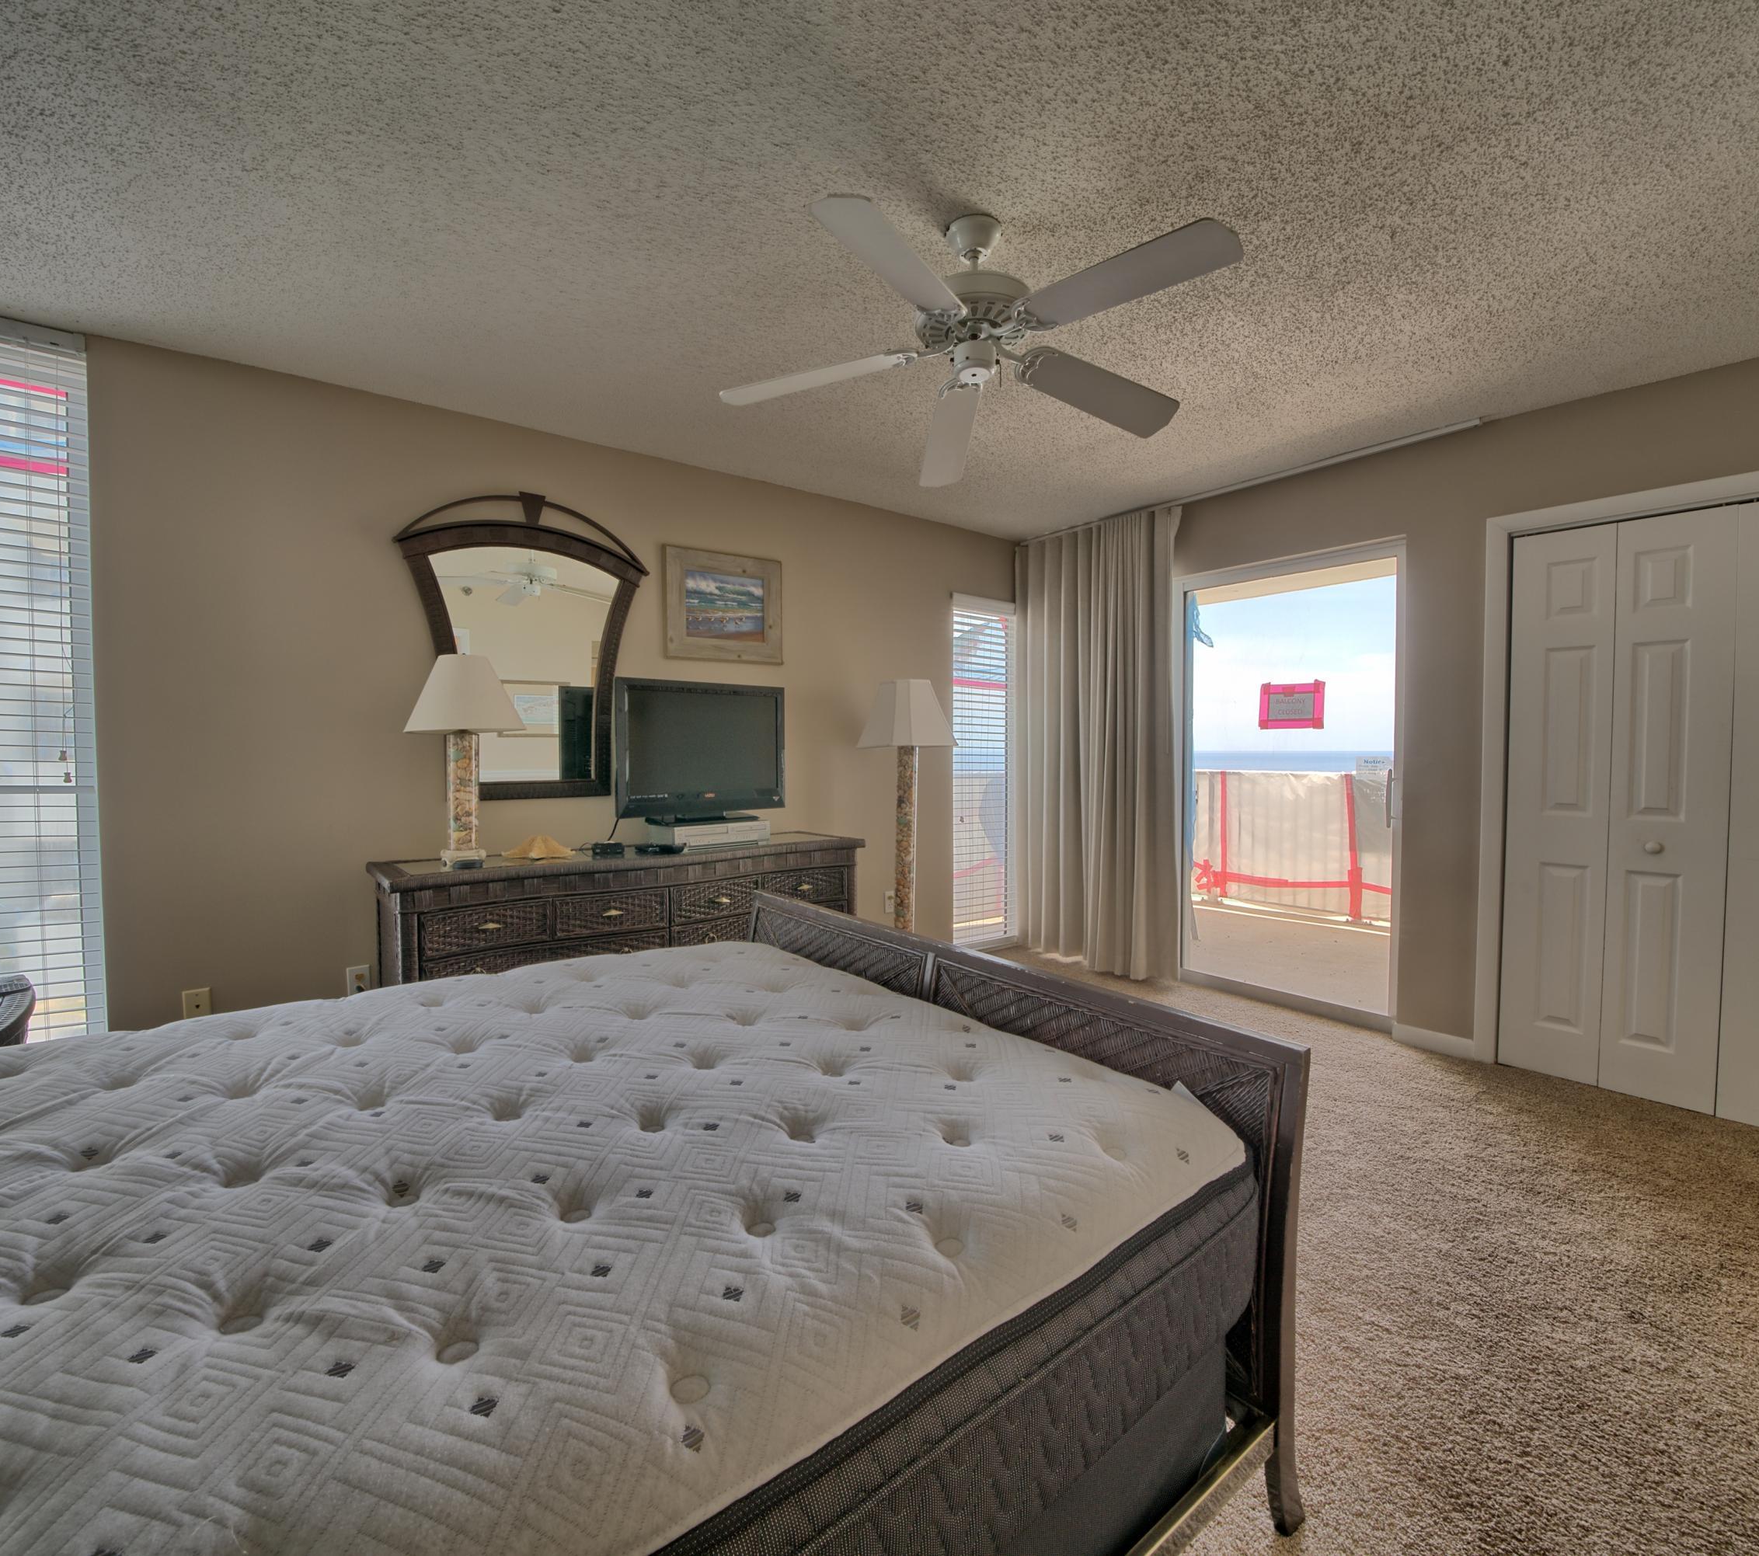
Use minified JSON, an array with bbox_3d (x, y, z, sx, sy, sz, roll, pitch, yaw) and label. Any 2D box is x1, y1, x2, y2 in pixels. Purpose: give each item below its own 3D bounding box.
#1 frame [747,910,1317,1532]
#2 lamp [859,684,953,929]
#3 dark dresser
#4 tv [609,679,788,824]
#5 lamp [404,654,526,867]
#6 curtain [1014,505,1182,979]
[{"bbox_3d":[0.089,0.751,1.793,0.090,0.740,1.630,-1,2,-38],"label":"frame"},{"bbox_3d":[0.136,0.291,3.752,0.420,1.530,0.420,-1,2,-38],"label":"lamp"},{"bbox_3d":[-0.906,0.684,3.019,1.780,0.790,0.540,-1,2,-38],"label":"dark dresser"},{"bbox_3d":[-0.702,-0.102,3.181,0.740,0.570,0.190,-2,3,-42],"label":"tv"},{"bbox_3d":[-1.403,-0.057,2.617,0.360,0.720,0.360,-1,2,-38],"label":"lamp"},{"bbox_3d":[1.128,-0.173,4.235,0.160,2.370,1.040,-1,2,-38],"label":"curtain"}]

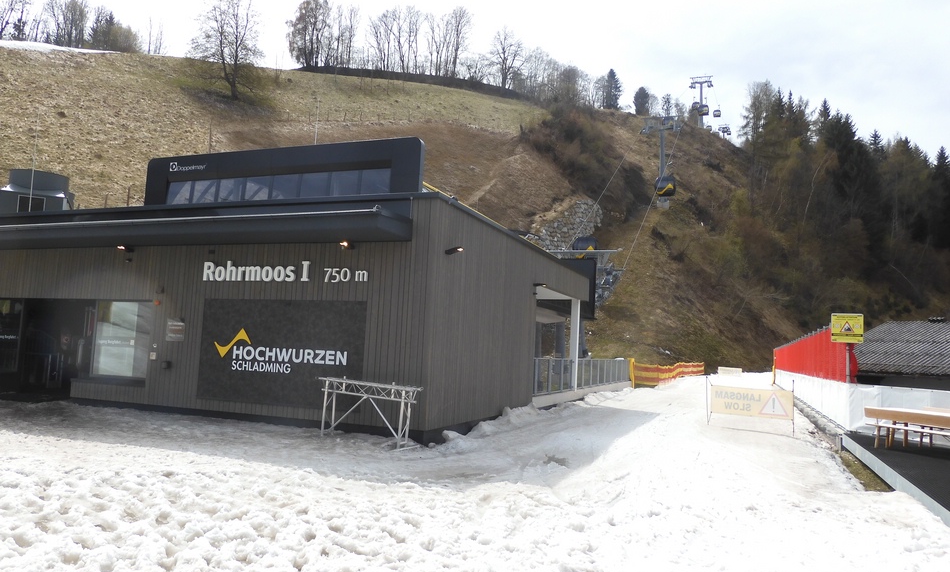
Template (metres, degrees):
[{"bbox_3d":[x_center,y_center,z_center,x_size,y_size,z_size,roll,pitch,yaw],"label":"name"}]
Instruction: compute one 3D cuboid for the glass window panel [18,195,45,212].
[{"bbox_3d":[-14.836,-2.690,21.995,0.780,0.640,0.060,6,-6,-30],"label":"glass window panel"}]

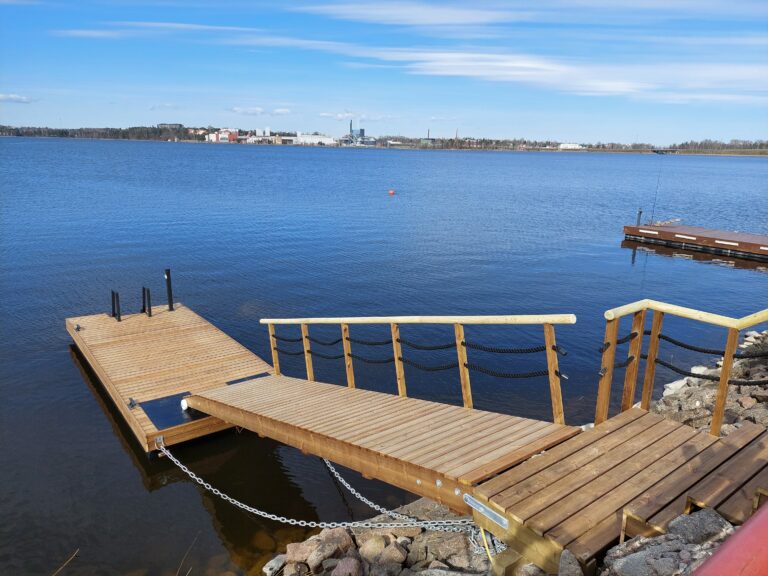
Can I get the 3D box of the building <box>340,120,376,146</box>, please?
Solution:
[{"bbox_3d":[-45.023,-272.788,940.191,60.334,43.575,42.000,0,15,-3],"label":"building"}]

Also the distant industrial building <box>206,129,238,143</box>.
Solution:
[{"bbox_3d":[-265.915,-251.096,876.778,50.086,21.913,38.000,-3,16,-16],"label":"distant industrial building"}]

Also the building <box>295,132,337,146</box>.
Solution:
[{"bbox_3d":[-116.822,-253.255,908.138,67.833,22.611,45.000,-1,15,-7],"label":"building"}]

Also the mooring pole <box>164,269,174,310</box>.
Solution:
[{"bbox_3d":[-4.862,0.052,12.103,0.105,0.962,0.105,-11,19,-38],"label":"mooring pole"}]

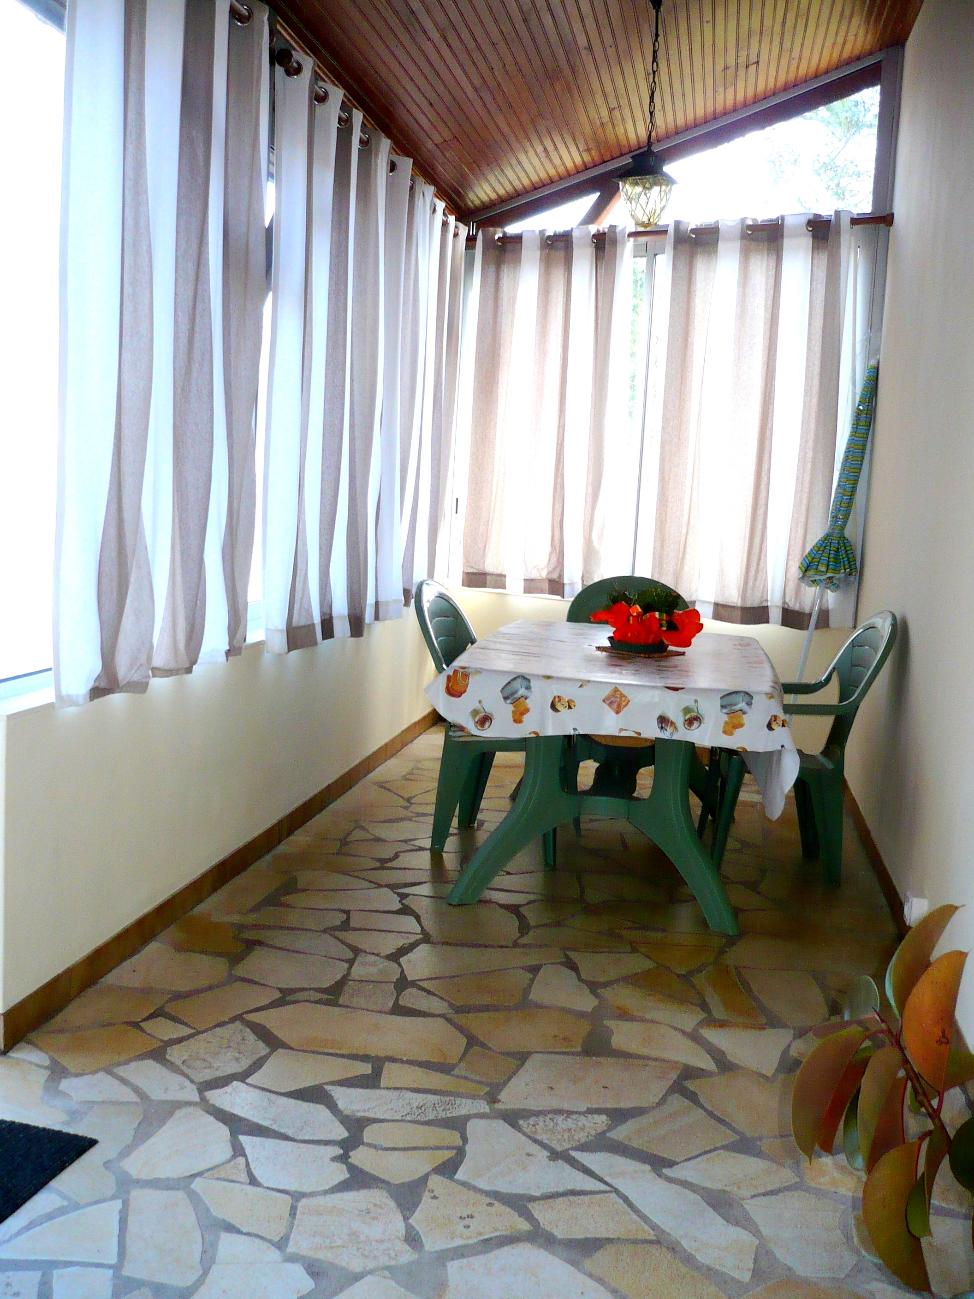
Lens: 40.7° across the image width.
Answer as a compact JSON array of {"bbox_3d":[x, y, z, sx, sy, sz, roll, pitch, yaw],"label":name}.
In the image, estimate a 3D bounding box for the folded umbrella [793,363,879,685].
[{"bbox_3d":[1.415,-0.274,5.556,0.260,1.873,0.260,13,11,9],"label":"folded umbrella"}]

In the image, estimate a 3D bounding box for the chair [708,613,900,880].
[{"bbox_3d":[1.067,0.306,4.478,0.590,0.910,0.560,4,7,9],"label":"chair"}]

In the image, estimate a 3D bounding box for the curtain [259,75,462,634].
[{"bbox_3d":[-0.395,-0.970,5.089,0.170,1.793,2.660,4,7,10],"label":"curtain"}]

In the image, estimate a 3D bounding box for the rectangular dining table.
[{"bbox_3d":[0.458,0.361,4.555,0.980,0.725,1.720,4,7,10],"label":"rectangular dining table"}]

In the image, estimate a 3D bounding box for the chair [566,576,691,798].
[{"bbox_3d":[0.543,0.168,5.448,0.560,0.910,0.600,4,7,10],"label":"chair"}]

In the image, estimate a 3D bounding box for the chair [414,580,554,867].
[{"bbox_3d":[0.018,0.237,4.633,0.600,0.910,0.560,4,7,13],"label":"chair"}]

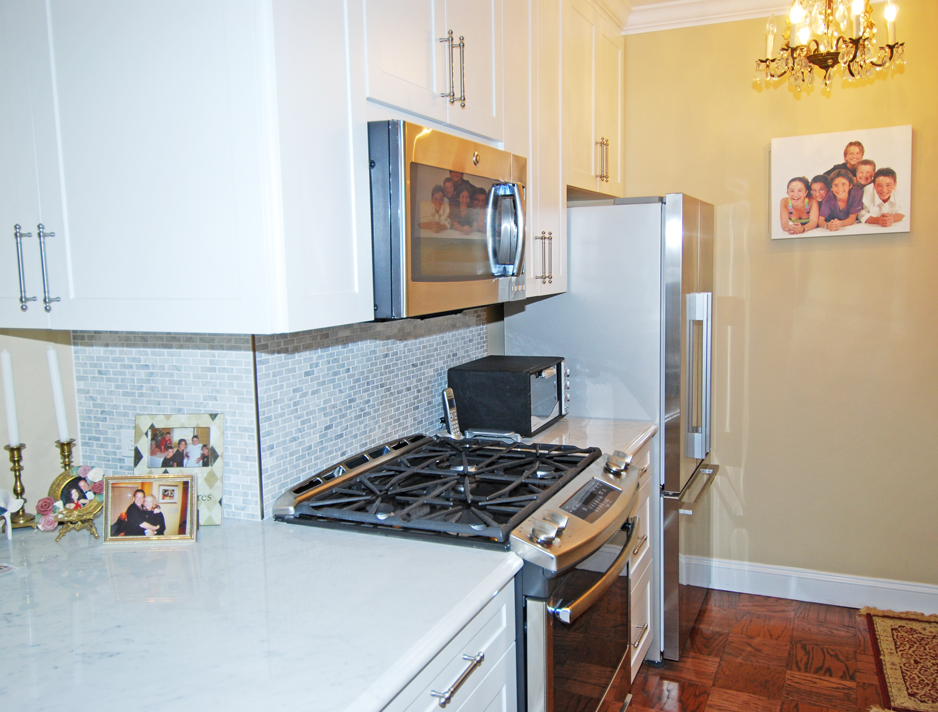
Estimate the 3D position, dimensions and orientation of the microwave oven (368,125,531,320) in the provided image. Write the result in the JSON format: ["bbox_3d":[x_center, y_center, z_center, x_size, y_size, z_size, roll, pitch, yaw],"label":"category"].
[{"bbox_3d":[-0.139,-0.340,2.151,0.385,0.425,0.750,2,7,25],"label":"microwave oven"}]

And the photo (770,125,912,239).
[{"bbox_3d":[1.499,-0.694,3.235,0.510,0.410,0.032,2,7,25],"label":"photo"}]

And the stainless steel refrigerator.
[{"bbox_3d":[0.618,0.244,3.335,0.690,1.730,0.780,2,7,25],"label":"stainless steel refrigerator"}]

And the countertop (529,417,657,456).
[{"bbox_3d":[0.267,0.283,2.720,0.650,0.035,0.620,2,7,25],"label":"countertop"}]

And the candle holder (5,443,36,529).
[{"bbox_3d":[-1.044,0.304,1.859,0.072,0.190,0.072,-3,7,-14],"label":"candle holder"}]

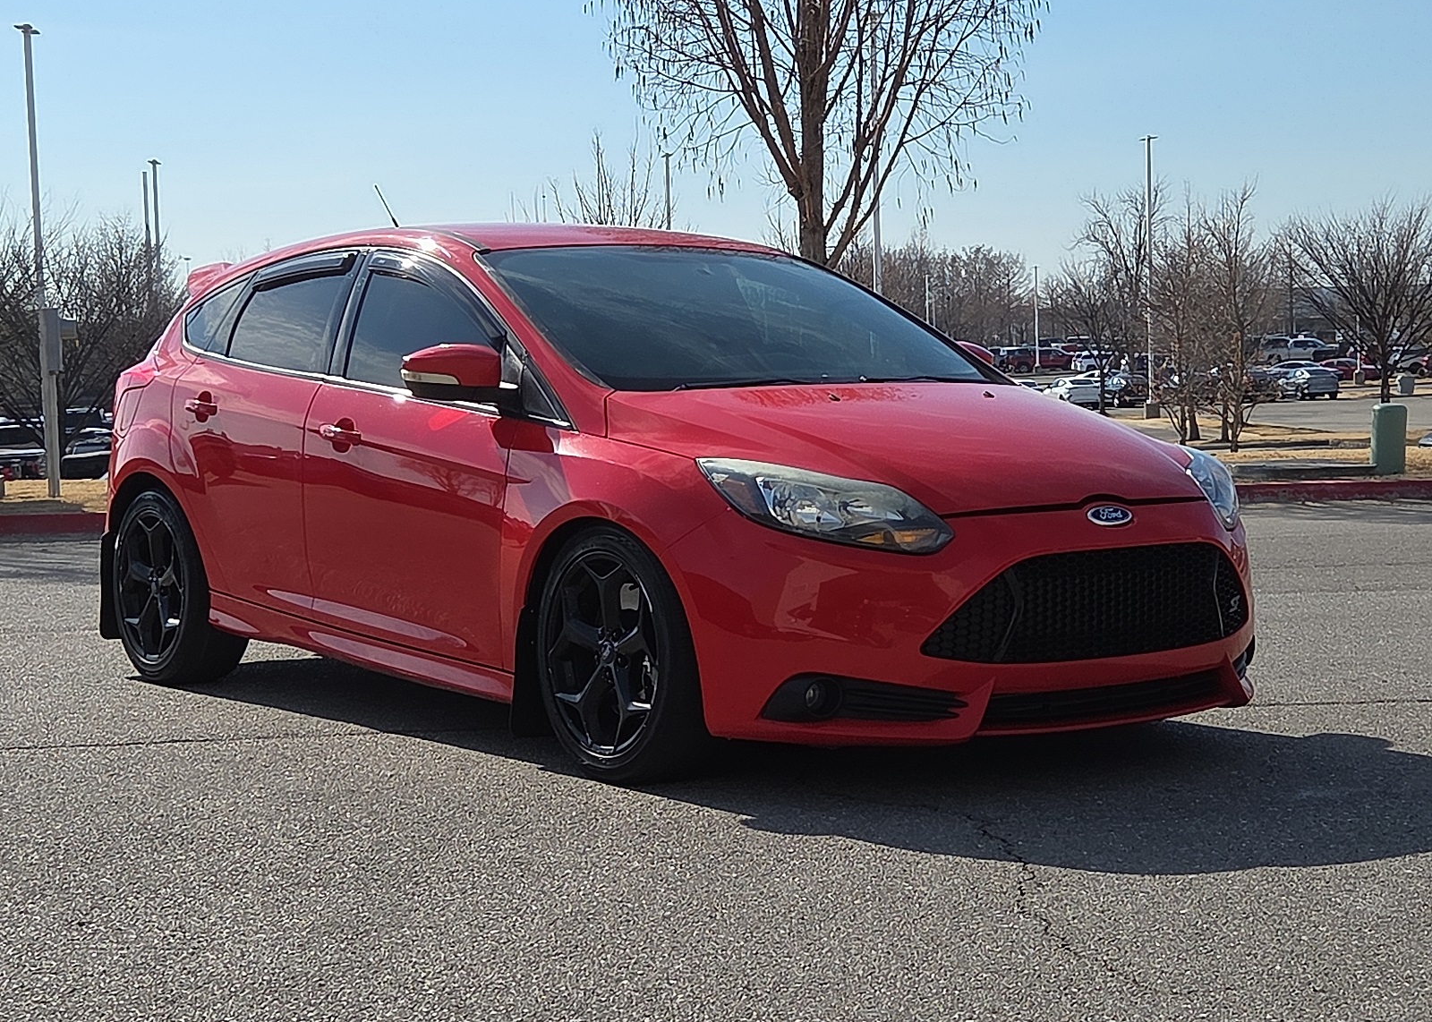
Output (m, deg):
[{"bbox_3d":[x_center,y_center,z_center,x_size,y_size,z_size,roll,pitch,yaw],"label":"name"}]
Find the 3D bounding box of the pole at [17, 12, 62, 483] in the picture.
[{"bbox_3d":[-13.802,-5.150,53.651,0.650,9.700,0.600,-1,4,0],"label":"pole"}]

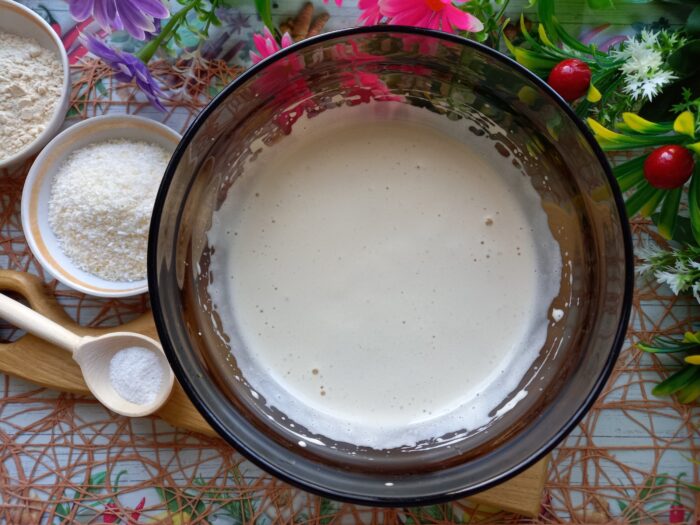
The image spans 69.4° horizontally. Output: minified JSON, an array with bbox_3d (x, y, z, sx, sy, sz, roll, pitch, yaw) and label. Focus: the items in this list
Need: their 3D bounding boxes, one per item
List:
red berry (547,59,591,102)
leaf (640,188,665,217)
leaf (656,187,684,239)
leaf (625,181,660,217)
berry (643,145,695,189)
[{"bbox_3d":[0.152,-0.127,0.352,0.027,0.027,0.027,0,84,1],"label":"red berry"},{"bbox_3d":[0.211,-0.042,0.353,0.009,0.005,0.024,16,125,3],"label":"leaf"},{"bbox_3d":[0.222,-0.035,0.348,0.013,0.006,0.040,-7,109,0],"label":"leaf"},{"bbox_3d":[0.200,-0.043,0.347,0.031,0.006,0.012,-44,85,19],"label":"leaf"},{"bbox_3d":[0.208,-0.063,0.330,0.028,0.028,0.028,0,84,1],"label":"berry"}]

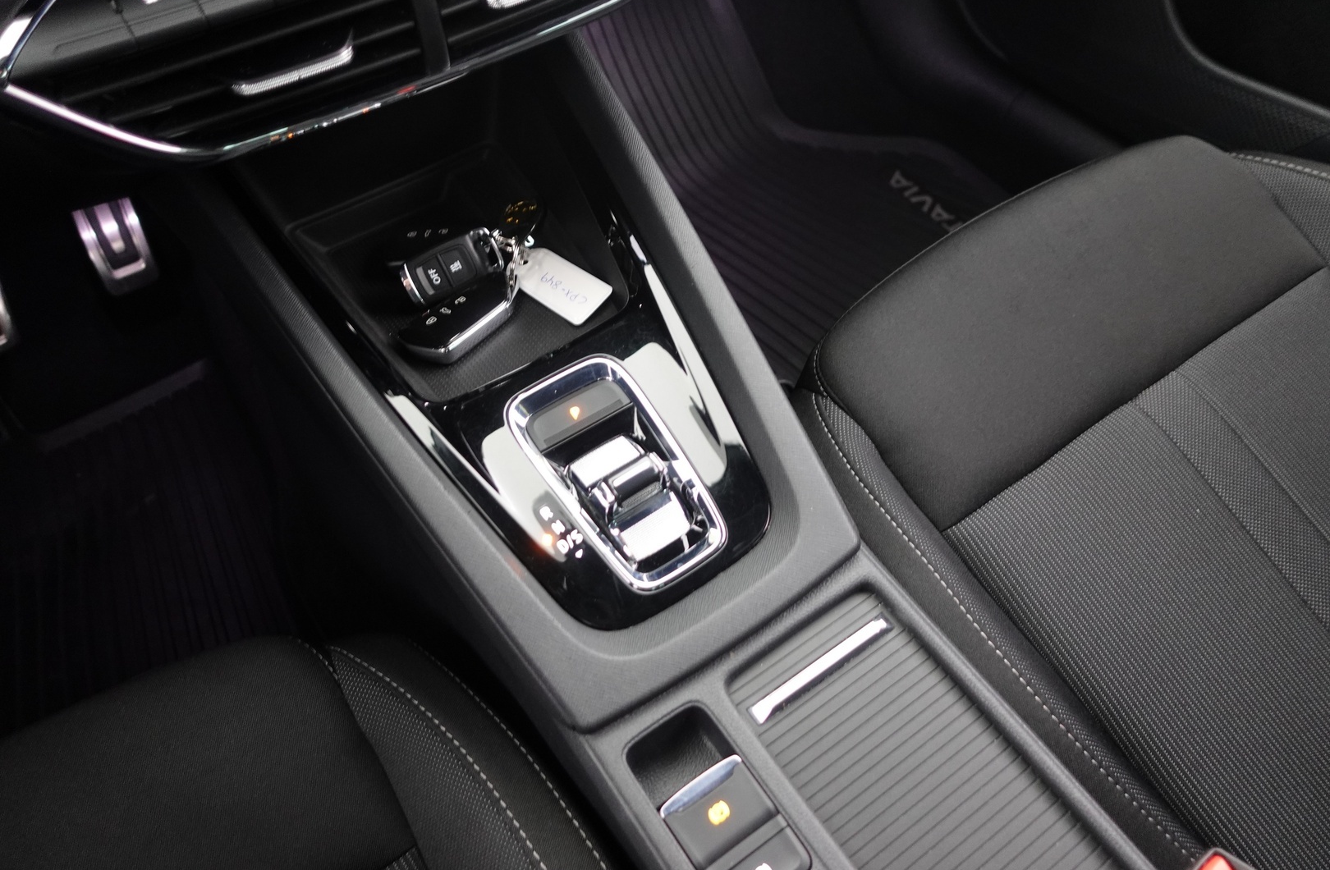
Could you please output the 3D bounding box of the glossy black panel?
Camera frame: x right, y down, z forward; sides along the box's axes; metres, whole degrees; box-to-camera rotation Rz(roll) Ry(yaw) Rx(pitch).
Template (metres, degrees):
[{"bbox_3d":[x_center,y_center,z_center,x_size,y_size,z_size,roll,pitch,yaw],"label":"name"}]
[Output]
[{"bbox_3d":[-0.082,-0.061,0.566,0.238,0.040,0.375,-30,79,-18],"label":"glossy black panel"}]

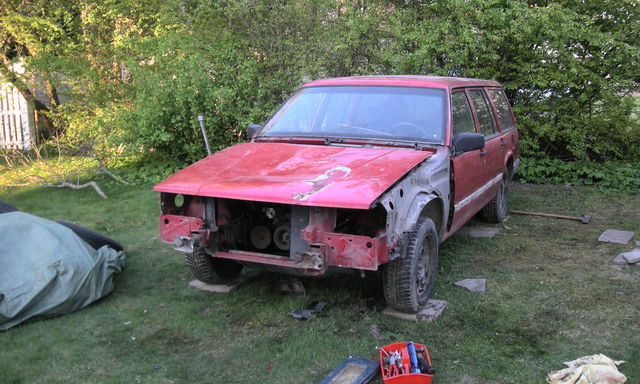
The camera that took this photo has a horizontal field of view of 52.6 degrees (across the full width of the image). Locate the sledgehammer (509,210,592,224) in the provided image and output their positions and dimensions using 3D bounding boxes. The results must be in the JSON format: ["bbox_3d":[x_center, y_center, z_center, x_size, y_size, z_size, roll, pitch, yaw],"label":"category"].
[{"bbox_3d":[2.510,0.249,7.116,0.890,0.065,0.140,6,11,33],"label":"sledgehammer"}]

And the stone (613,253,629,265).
[{"bbox_3d":[2.556,0.582,5.281,0.250,0.040,0.320,6,11,33],"label":"stone"}]

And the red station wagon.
[{"bbox_3d":[0.576,-0.255,5.737,1.780,1.480,4.600,4,11,25],"label":"red station wagon"}]

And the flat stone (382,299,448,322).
[{"bbox_3d":[0.628,0.769,4.221,0.345,0.045,0.365,4,10,24],"label":"flat stone"}]

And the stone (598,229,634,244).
[{"bbox_3d":[2.806,0.437,6.116,0.250,0.040,0.520,5,11,32],"label":"stone"}]

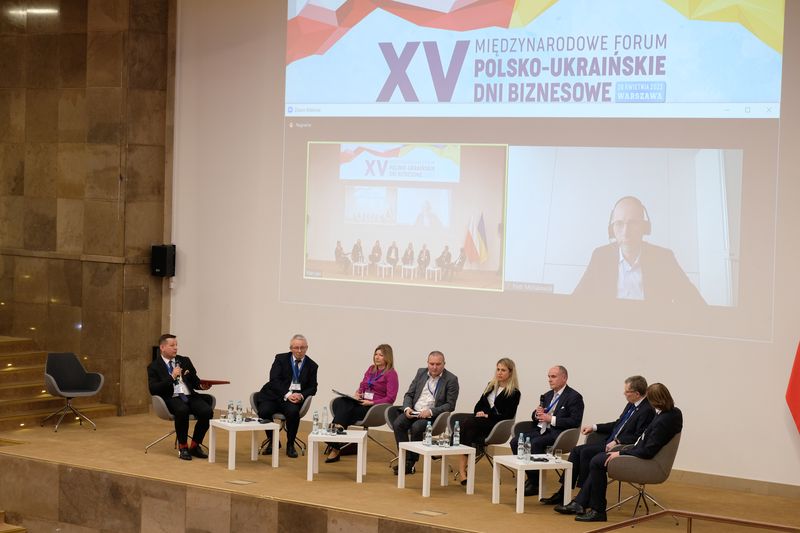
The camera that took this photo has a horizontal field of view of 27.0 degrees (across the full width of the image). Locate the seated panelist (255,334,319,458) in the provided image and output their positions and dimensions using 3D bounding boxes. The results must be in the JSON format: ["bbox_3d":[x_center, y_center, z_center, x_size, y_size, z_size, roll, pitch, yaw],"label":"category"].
[{"bbox_3d":[-1.247,1.415,18.665,0.660,1.328,0.850,1,2,-3],"label":"seated panelist"}]

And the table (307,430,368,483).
[{"bbox_3d":[-0.635,1.933,16.980,0.550,0.450,0.550,2,2,3],"label":"table"}]

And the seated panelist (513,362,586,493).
[{"bbox_3d":[1.471,1.605,16.568,0.570,1.249,0.820,3,3,38],"label":"seated panelist"}]

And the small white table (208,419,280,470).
[{"bbox_3d":[-1.653,1.873,17.641,0.550,0.450,0.550,0,3,-31],"label":"small white table"}]

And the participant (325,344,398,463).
[{"bbox_3d":[-0.443,1.484,18.080,0.800,1.260,0.560,-1,3,-42],"label":"participant"}]

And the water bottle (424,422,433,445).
[{"bbox_3d":[0.289,1.638,16.408,0.065,0.230,0.065,2,2,0],"label":"water bottle"}]

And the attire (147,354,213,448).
[{"bbox_3d":[-2.410,1.448,18.337,0.600,0.942,0.690,1,2,-27],"label":"attire"}]

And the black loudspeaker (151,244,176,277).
[{"bbox_3d":[-3.076,-0.070,21.765,0.250,0.395,0.230,3,2,32],"label":"black loudspeaker"}]

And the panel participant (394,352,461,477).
[{"bbox_3d":[0.246,1.523,17.510,0.620,1.270,0.780,3,3,32],"label":"panel participant"}]

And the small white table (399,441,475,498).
[{"bbox_3d":[0.357,1.984,16.407,0.550,0.450,0.550,0,3,-29],"label":"small white table"}]

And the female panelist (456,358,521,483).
[{"bbox_3d":[0.885,1.568,17.121,0.560,1.250,0.800,4,3,42],"label":"female panelist"}]

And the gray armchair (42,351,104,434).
[{"bbox_3d":[-3.960,1.502,19.996,0.660,0.860,0.640,0,3,-29],"label":"gray armchair"}]

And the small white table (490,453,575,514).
[{"bbox_3d":[1.243,2.039,15.687,0.550,0.450,0.550,1,3,-23],"label":"small white table"}]

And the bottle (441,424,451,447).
[{"bbox_3d":[0.449,1.650,16.336,0.066,0.220,0.066,2,2,0],"label":"bottle"}]

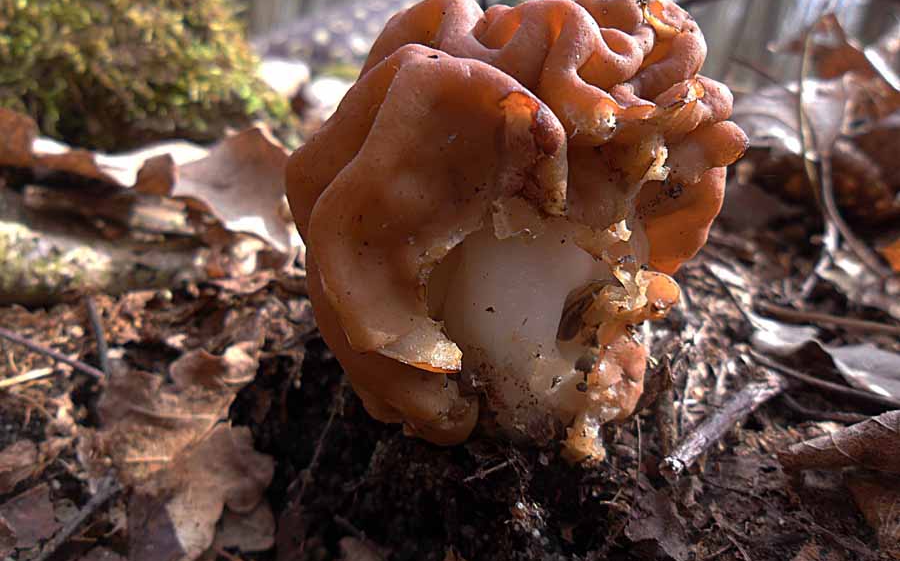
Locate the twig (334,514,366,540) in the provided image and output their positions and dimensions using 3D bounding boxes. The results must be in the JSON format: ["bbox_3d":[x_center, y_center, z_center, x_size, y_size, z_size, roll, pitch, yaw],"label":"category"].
[{"bbox_3d":[-0.026,0.063,0.181,0.011,0.002,0.002,23,31,38],"label":"twig"}]

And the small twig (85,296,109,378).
[{"bbox_3d":[-0.133,0.020,0.265,0.004,0.003,0.048,-18,46,-23],"label":"small twig"}]

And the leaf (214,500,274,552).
[{"bbox_3d":[-0.052,0.063,0.179,0.015,0.004,0.015,-9,40,-15],"label":"leaf"}]

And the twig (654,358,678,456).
[{"bbox_3d":[0.074,0.043,0.240,0.006,0.005,0.041,9,45,5],"label":"twig"}]

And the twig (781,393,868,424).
[{"bbox_3d":[0.130,0.044,0.244,0.027,0.002,0.003,16,27,27],"label":"twig"}]

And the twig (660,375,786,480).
[{"bbox_3d":[0.093,0.047,0.233,0.075,0.006,0.007,-18,31,-39],"label":"twig"}]

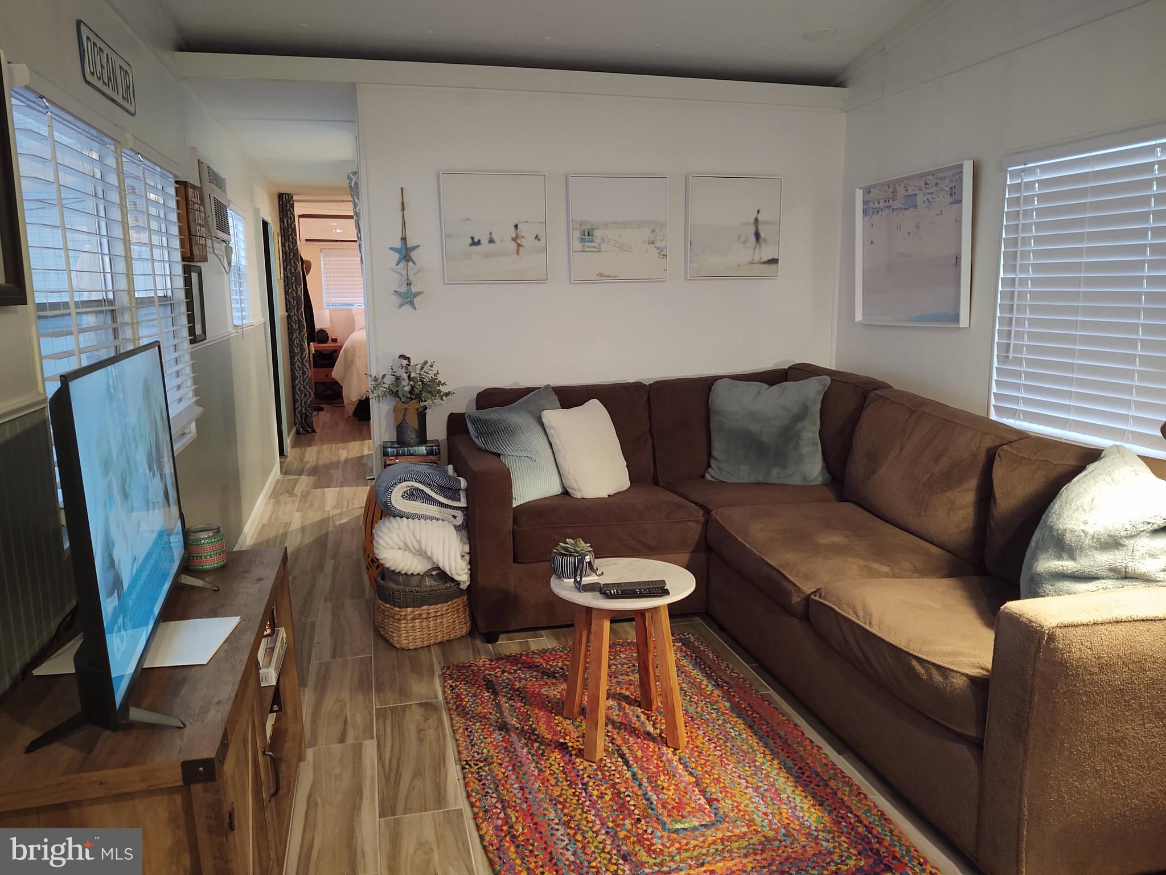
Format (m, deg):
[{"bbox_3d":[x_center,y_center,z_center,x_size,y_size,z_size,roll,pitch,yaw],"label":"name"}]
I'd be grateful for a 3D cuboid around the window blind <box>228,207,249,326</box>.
[{"bbox_3d":[-1.754,-0.883,4.639,0.055,0.600,0.750,-3,10,-13],"label":"window blind"}]

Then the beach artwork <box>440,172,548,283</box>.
[{"bbox_3d":[-0.400,-0.950,4.143,0.478,0.487,0.030,-3,10,-13],"label":"beach artwork"}]

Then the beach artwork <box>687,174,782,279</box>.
[{"bbox_3d":[0.735,-1.012,4.406,0.477,0.484,0.030,-3,10,-13],"label":"beach artwork"}]

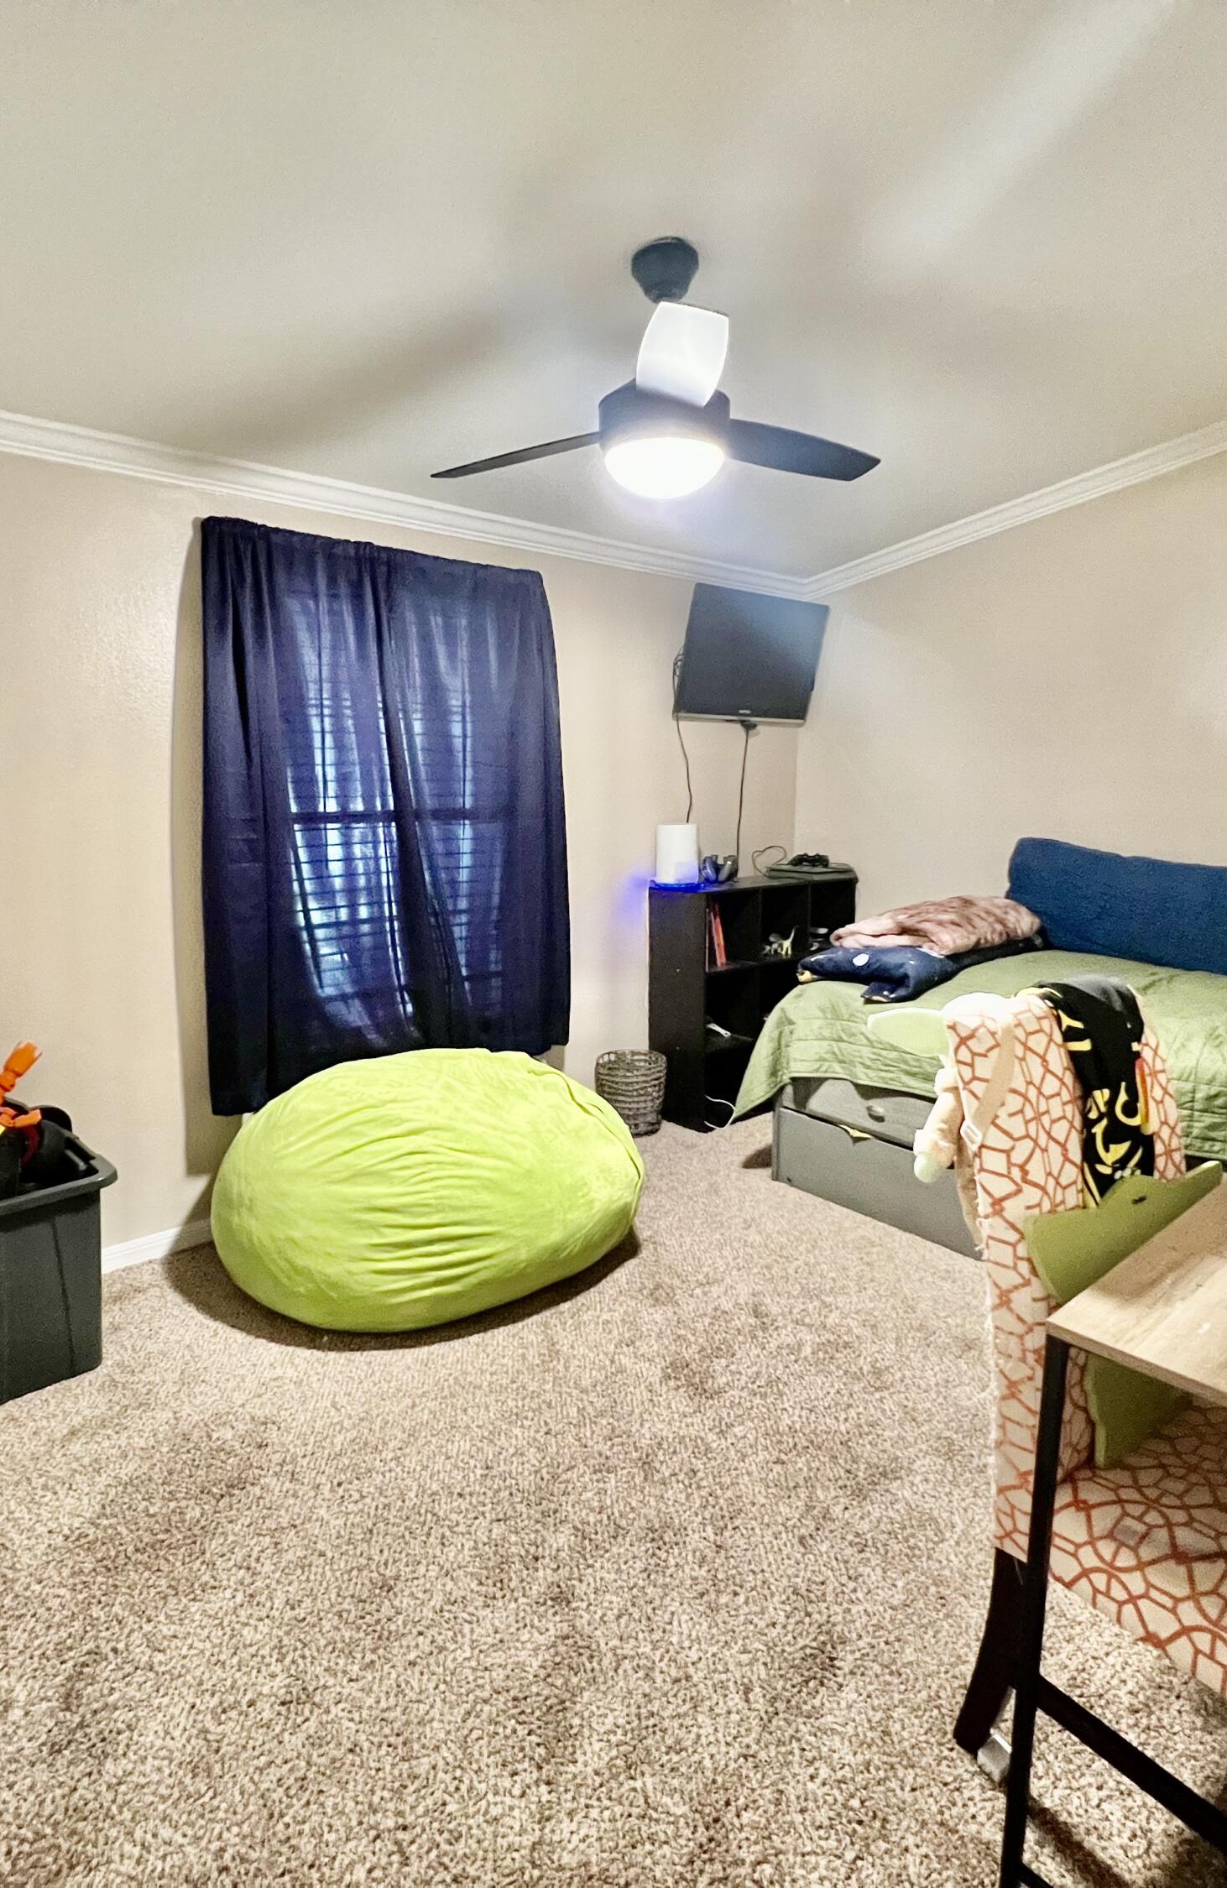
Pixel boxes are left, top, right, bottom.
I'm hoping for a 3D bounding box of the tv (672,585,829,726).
[{"bbox_3d":[0.529,-1.100,3.658,0.760,0.475,0.070,-9,27,-40],"label":"tv"}]

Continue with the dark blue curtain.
[{"bbox_3d":[-0.641,-0.366,2.883,1.220,1.590,0.120,-8,12,-41],"label":"dark blue curtain"}]

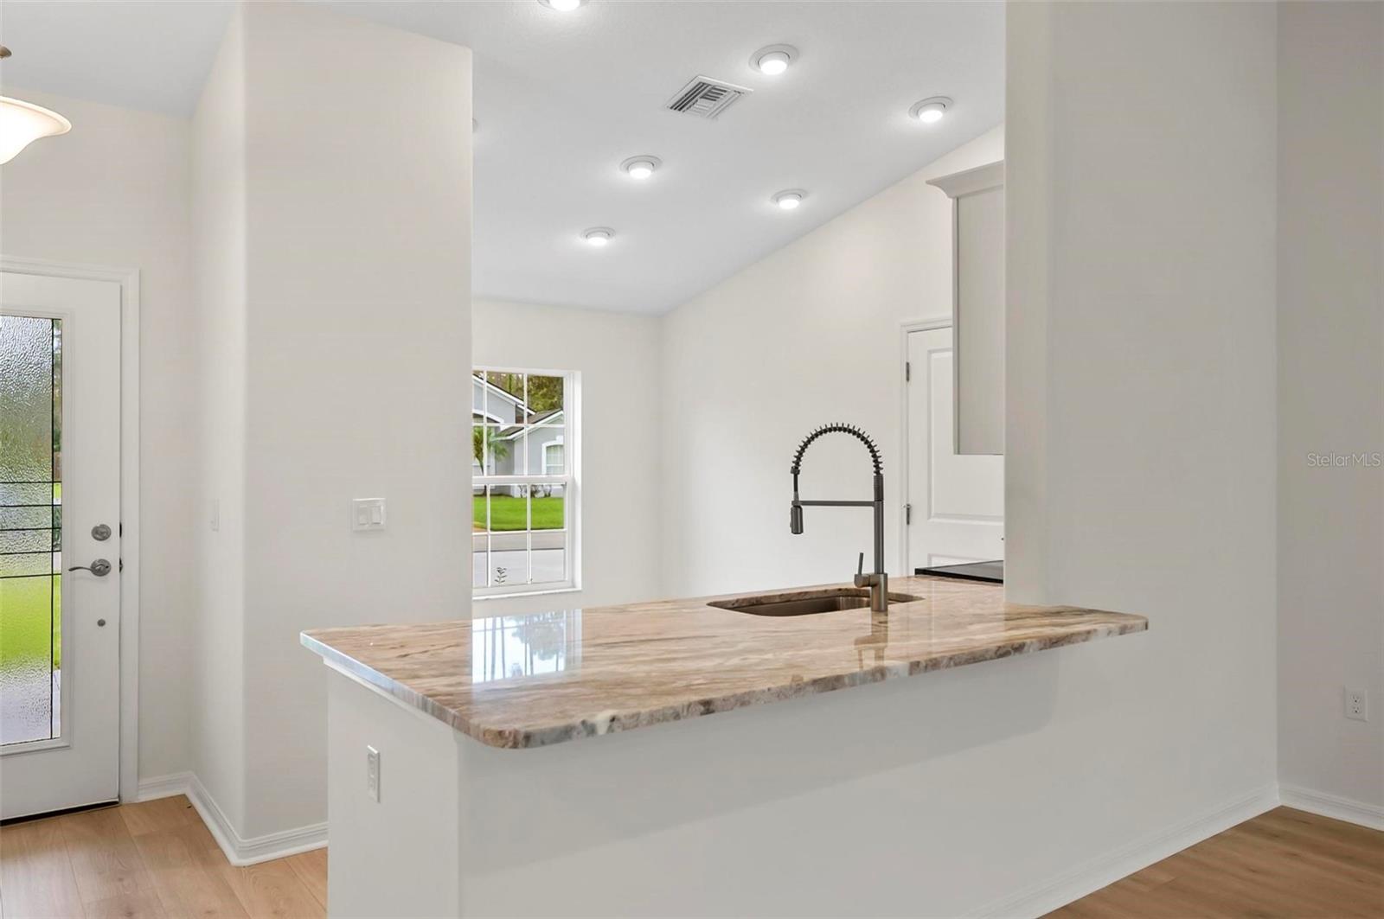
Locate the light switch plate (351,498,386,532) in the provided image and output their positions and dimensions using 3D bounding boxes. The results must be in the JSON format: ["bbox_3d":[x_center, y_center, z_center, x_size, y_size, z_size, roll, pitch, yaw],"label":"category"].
[{"bbox_3d":[-1.171,0.201,3.343,0.118,0.115,0.010,0,0,-37],"label":"light switch plate"}]

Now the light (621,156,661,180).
[{"bbox_3d":[-0.241,-1.396,4.431,0.197,0.050,0.197,-6,-9,-1],"label":"light"}]

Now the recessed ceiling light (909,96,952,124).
[{"bbox_3d":[1.094,-1.579,4.192,0.197,0.050,0.197,-6,-9,-1],"label":"recessed ceiling light"}]

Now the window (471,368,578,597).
[{"bbox_3d":[-1.197,0.144,6.098,1.000,1.500,0.090,0,0,-37],"label":"window"}]

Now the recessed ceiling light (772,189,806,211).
[{"bbox_3d":[0.532,-1.398,4.981,0.197,0.050,0.197,-6,-9,-1],"label":"recessed ceiling light"}]

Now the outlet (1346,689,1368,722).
[{"bbox_3d":[2.476,0.911,3.437,0.010,0.117,0.070,0,0,-37],"label":"outlet"}]

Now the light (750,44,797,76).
[{"bbox_3d":[0.332,-1.574,3.669,0.197,0.050,0.197,-6,-9,-1],"label":"light"}]

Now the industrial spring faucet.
[{"bbox_3d":[0.432,0.166,2.735,0.285,0.553,0.096,0,0,17],"label":"industrial spring faucet"}]

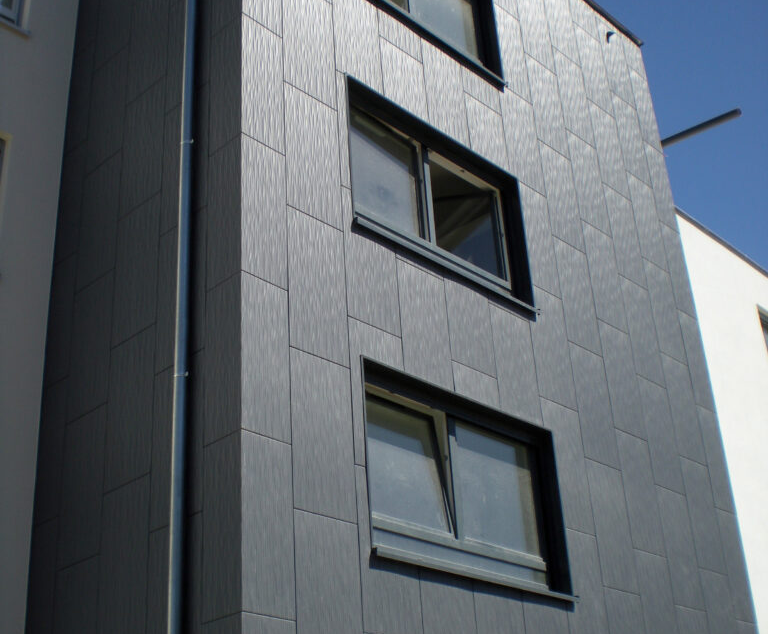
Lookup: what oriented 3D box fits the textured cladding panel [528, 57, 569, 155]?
[{"bbox_3d":[1.832,-2.356,12.545,0.020,1.205,0.600,-27,-35,37],"label":"textured cladding panel"}]

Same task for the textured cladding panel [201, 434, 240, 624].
[{"bbox_3d":[-1.051,1.360,7.365,0.407,1.205,0.020,-27,-35,37],"label":"textured cladding panel"}]

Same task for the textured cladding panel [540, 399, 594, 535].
[{"bbox_3d":[1.667,1.367,10.229,0.020,1.214,0.602,-27,-35,37],"label":"textured cladding panel"}]

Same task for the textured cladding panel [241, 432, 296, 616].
[{"bbox_3d":[-0.761,1.351,7.310,0.020,1.205,0.444,-27,-35,37],"label":"textured cladding panel"}]

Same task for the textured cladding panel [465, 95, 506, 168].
[{"bbox_3d":[1.036,-1.887,11.422,0.020,0.685,0.601,-27,-35,37],"label":"textured cladding panel"}]

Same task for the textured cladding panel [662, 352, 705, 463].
[{"bbox_3d":[3.281,1.010,12.356,0.020,1.200,0.598,-26,-34,37],"label":"textured cladding panel"}]

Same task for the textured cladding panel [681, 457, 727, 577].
[{"bbox_3d":[3.350,2.087,11.815,0.020,1.214,0.602,-27,-35,37],"label":"textured cladding panel"}]

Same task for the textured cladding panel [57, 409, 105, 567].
[{"bbox_3d":[-2.327,1.315,8.749,0.598,1.200,0.020,-26,-34,37],"label":"textured cladding panel"}]

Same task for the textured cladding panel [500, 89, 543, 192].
[{"bbox_3d":[1.449,-1.877,11.903,0.020,1.205,0.601,-27,-35,37],"label":"textured cladding panel"}]

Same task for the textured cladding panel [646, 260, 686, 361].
[{"bbox_3d":[3.219,-0.056,12.816,0.020,1.205,0.600,-27,-35,37],"label":"textured cladding panel"}]

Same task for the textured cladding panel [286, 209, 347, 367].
[{"bbox_3d":[-0.505,-0.233,8.546,0.020,1.205,0.600,-27,-35,37],"label":"textured cladding panel"}]

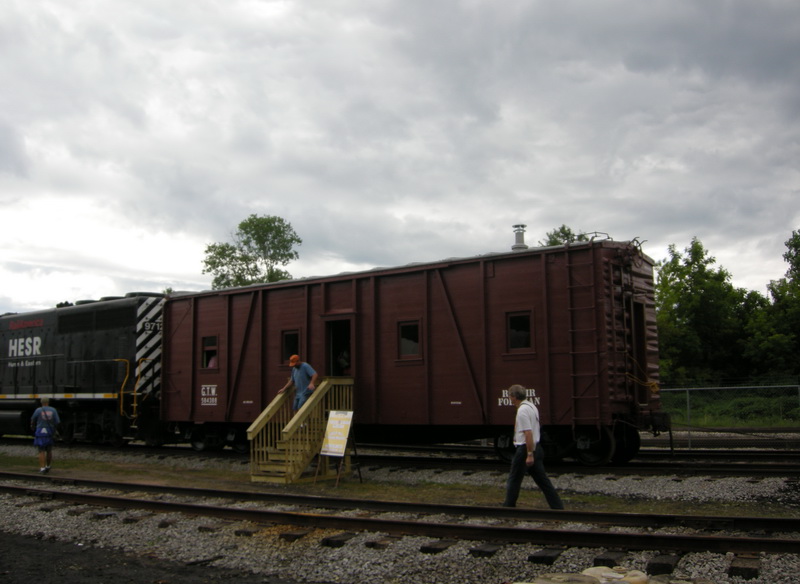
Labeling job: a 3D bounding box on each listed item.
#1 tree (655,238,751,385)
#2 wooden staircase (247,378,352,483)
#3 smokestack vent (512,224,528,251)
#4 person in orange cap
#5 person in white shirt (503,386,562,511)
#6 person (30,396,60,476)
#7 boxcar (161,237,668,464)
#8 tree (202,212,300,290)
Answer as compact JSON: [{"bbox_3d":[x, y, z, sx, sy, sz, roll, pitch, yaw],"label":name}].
[{"bbox_3d":[14.925,1.904,40.424,4.700,9.155,4.500,-4,-8,20],"label":"tree"},{"bbox_3d":[-2.027,2.825,17.425,1.020,2.120,2.250,-6,-9,35],"label":"wooden staircase"},{"bbox_3d":[2.506,-1.133,17.300,0.320,0.540,0.320,-1,-7,0],"label":"smokestack vent"},{"bbox_3d":[-2.093,2.165,17.463,0.600,1.700,0.500,-7,-10,41],"label":"person in orange cap"},{"bbox_3d":[1.782,2.148,11.380,0.800,1.720,0.550,-4,-8,27],"label":"person in white shirt"},{"bbox_3d":[-8.067,3.260,18.959,0.620,1.740,0.420,2,-8,-24],"label":"person"},{"bbox_3d":[-0.383,1.630,19.722,13.000,4.420,2.980,-6,-9,35],"label":"boxcar"},{"bbox_3d":[-9.825,1.710,55.121,6.700,13.966,6.500,0,-7,-10],"label":"tree"}]

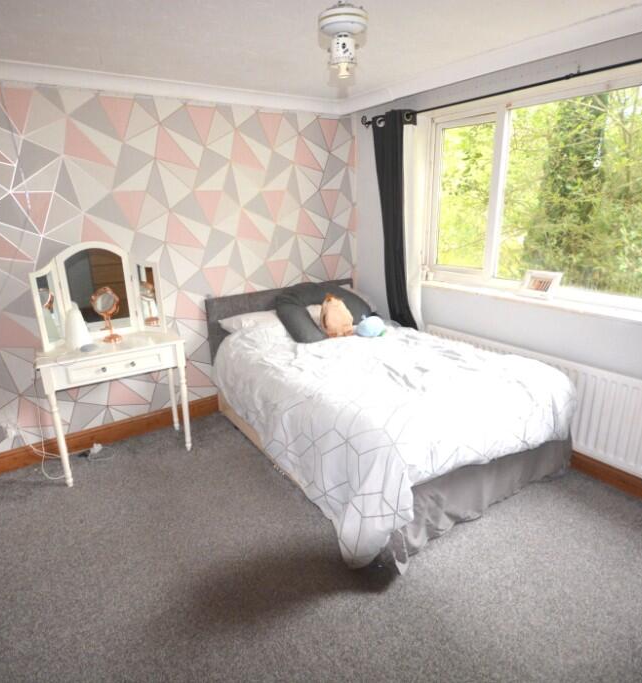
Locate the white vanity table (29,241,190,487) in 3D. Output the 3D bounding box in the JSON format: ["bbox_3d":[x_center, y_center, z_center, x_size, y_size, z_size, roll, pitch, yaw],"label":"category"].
[{"bbox_3d":[-1.285,0.101,2.649,0.800,1.385,0.380,-13,21,-32],"label":"white vanity table"}]

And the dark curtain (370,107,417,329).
[{"bbox_3d":[0.573,-0.819,3.365,0.140,1.770,0.400,-13,21,-32],"label":"dark curtain"}]

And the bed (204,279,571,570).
[{"bbox_3d":[0.291,0.233,2.832,1.430,0.940,2.020,-13,21,-32],"label":"bed"}]

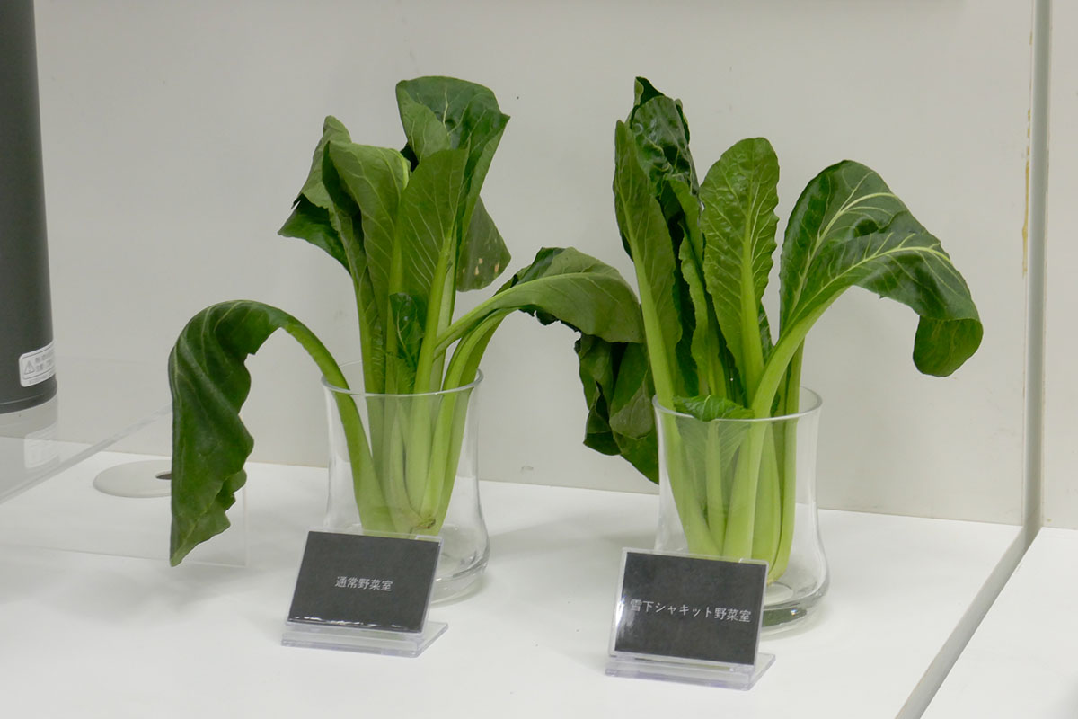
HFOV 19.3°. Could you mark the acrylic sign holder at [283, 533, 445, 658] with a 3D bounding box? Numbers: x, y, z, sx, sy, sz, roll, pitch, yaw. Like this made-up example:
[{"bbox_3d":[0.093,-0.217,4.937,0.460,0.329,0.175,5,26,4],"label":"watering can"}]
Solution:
[{"bbox_3d":[-0.079,0.104,1.425,0.064,0.043,0.041,4,15,18],"label":"acrylic sign holder"}]

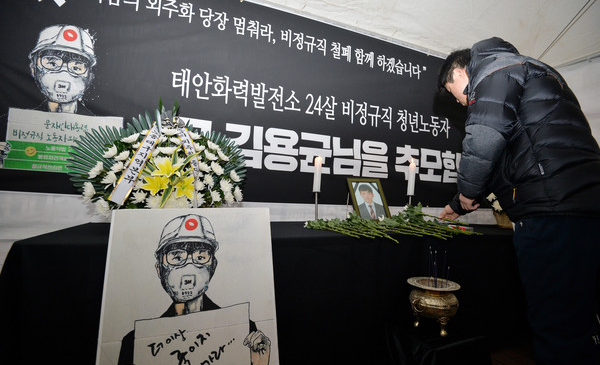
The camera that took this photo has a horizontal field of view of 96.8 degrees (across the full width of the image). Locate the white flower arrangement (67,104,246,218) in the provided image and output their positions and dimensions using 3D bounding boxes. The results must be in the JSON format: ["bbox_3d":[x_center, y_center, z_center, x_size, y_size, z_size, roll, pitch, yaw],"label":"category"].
[{"bbox_3d":[-0.650,-0.090,1.270,0.760,0.600,0.420,4,-4,-22],"label":"white flower arrangement"}]

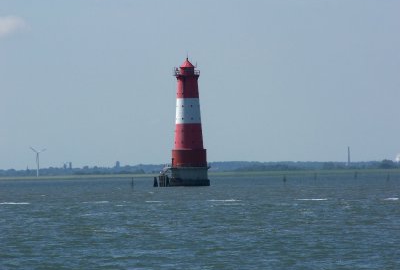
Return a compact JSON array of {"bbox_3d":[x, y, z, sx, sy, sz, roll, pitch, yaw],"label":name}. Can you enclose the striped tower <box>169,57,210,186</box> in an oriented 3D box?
[{"bbox_3d":[-3.010,-3.620,1077.000,11.800,35.600,11.800,-1,-1,0],"label":"striped tower"}]

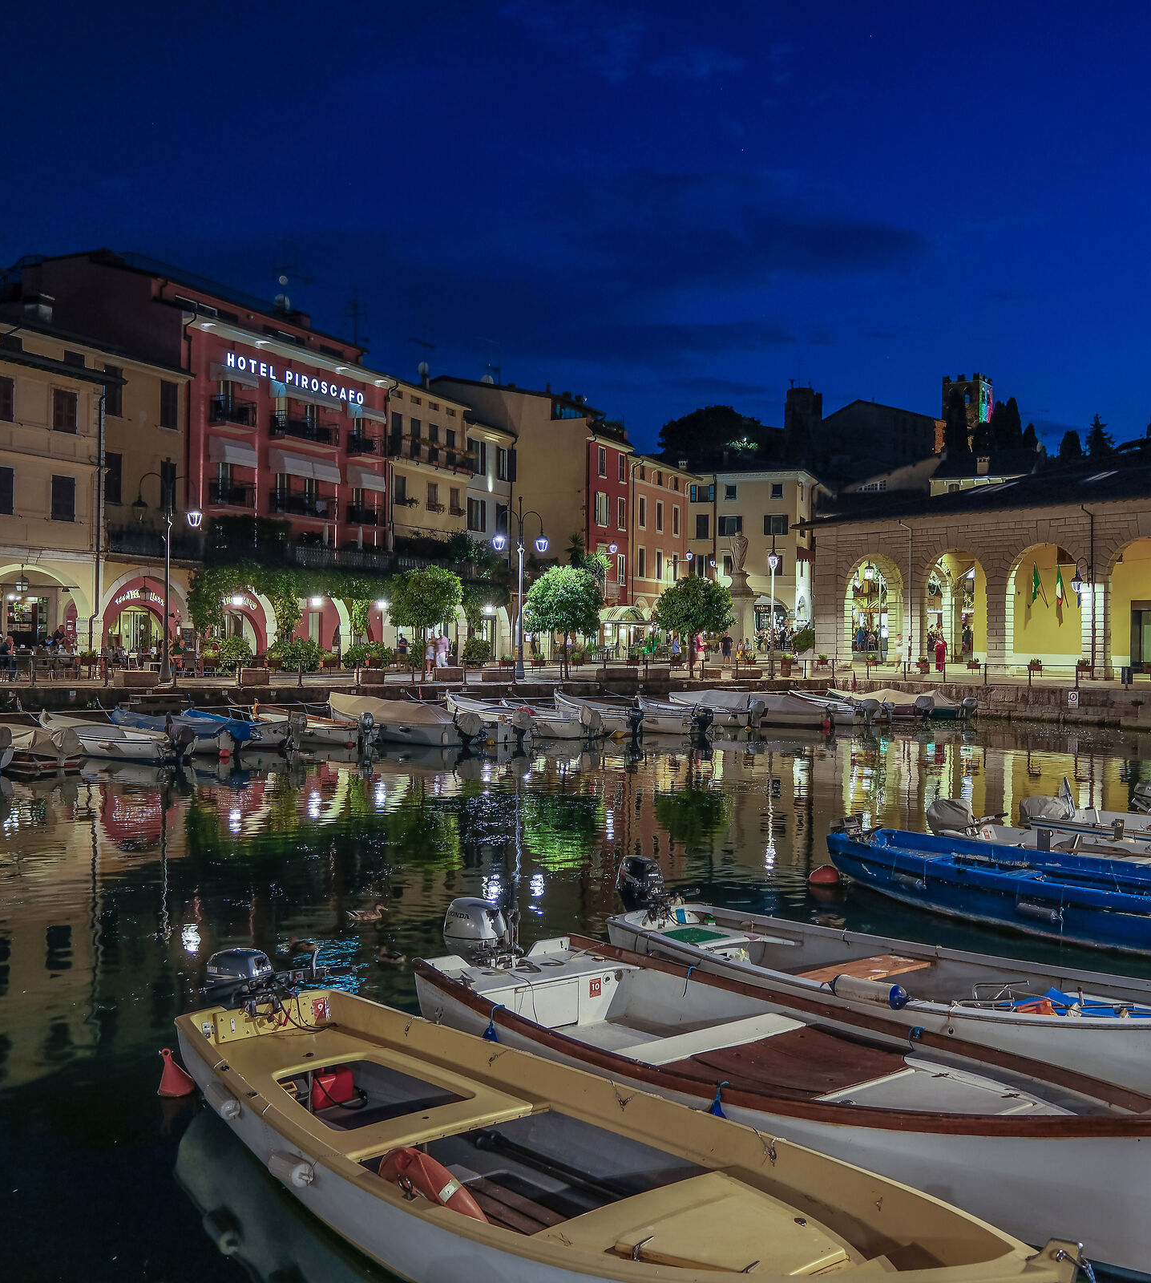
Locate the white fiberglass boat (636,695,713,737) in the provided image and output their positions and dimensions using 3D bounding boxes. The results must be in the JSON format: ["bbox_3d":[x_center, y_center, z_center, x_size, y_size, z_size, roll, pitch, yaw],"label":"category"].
[{"bbox_3d":[3.550,2.707,46.000,1.700,1.150,5.100,1,0,-25],"label":"white fiberglass boat"}]

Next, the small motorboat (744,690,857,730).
[{"bbox_3d":[7.516,2.410,44.286,1.700,1.078,5.187,1,0,-31],"label":"small motorboat"}]

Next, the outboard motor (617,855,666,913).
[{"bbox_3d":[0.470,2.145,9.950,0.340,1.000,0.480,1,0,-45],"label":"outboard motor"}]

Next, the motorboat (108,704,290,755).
[{"bbox_3d":[-11.200,2.544,37.000,6.400,1.200,1.900,0,0,40],"label":"motorboat"}]

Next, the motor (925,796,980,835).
[{"bbox_3d":[5.300,2.669,18.000,0.400,1.000,0.680,1,0,-43],"label":"motor"}]

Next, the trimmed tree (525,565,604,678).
[{"bbox_3d":[-0.360,-0.675,47.200,2.900,4.300,2.900,1,0,0],"label":"trimmed tree"}]

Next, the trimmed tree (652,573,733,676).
[{"bbox_3d":[5.198,-0.696,56.500,3.400,4.400,3.400,1,0,0],"label":"trimmed tree"}]

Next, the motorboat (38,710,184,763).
[{"bbox_3d":[-11.000,2.235,30.329,5.491,1.023,1.700,1,0,36],"label":"motorboat"}]

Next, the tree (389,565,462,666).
[{"bbox_3d":[-5.246,-0.577,44.500,2.550,4.050,2.550,1,0,0],"label":"tree"}]

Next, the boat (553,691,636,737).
[{"bbox_3d":[0.564,2.242,38.957,1.700,1.100,4.800,1,0,-31],"label":"boat"}]

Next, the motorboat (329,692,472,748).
[{"bbox_3d":[-5.005,2.207,35.435,5.604,1.211,1.700,1,0,42],"label":"motorboat"}]

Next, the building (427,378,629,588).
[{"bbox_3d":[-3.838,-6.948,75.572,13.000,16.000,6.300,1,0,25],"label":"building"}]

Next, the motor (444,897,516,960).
[{"bbox_3d":[-0.724,2.394,9.117,0.400,1.100,0.620,1,0,-43],"label":"motor"}]

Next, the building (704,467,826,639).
[{"bbox_3d":[14.400,-5.853,98.000,7.400,13.600,10.000,0,0,19],"label":"building"}]

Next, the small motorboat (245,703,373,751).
[{"bbox_3d":[-7.013,2.248,34.473,5.417,1.086,1.700,1,0,42],"label":"small motorboat"}]

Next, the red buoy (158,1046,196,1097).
[{"bbox_3d":[-2.660,2.896,8.600,0.240,0.360,0.240,-9,-1,0],"label":"red buoy"}]

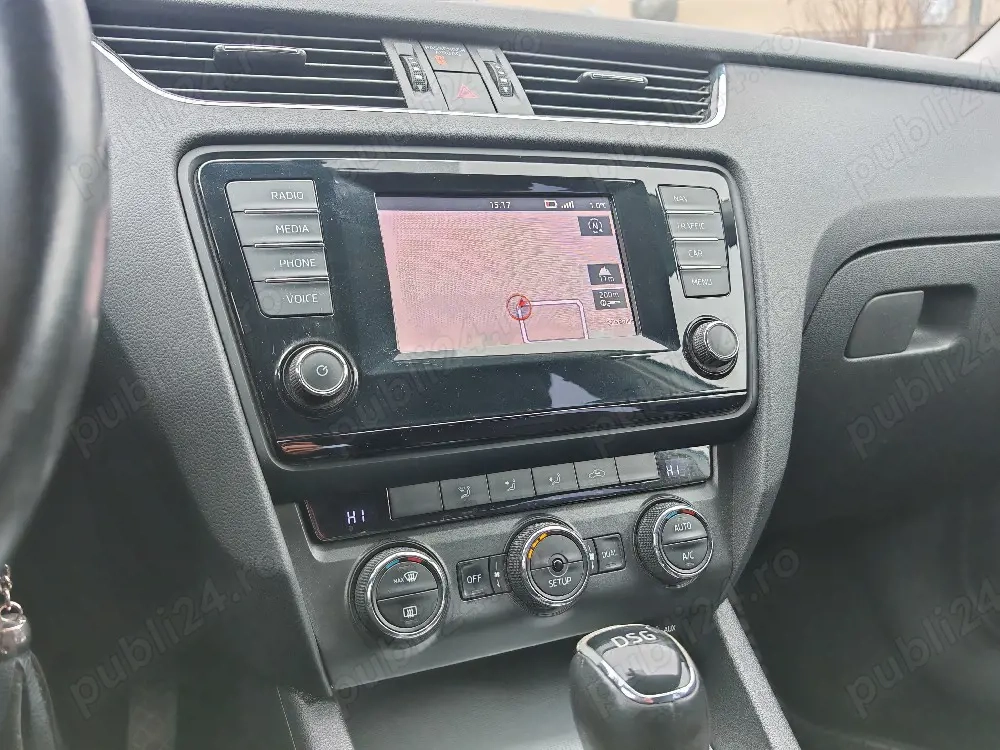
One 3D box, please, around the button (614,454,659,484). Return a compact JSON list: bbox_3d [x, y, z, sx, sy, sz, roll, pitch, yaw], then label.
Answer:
[{"bbox_3d":[0.072,0.049,0.417,0.024,0.015,0.008,-5,-9,-23],"label":"button"}]

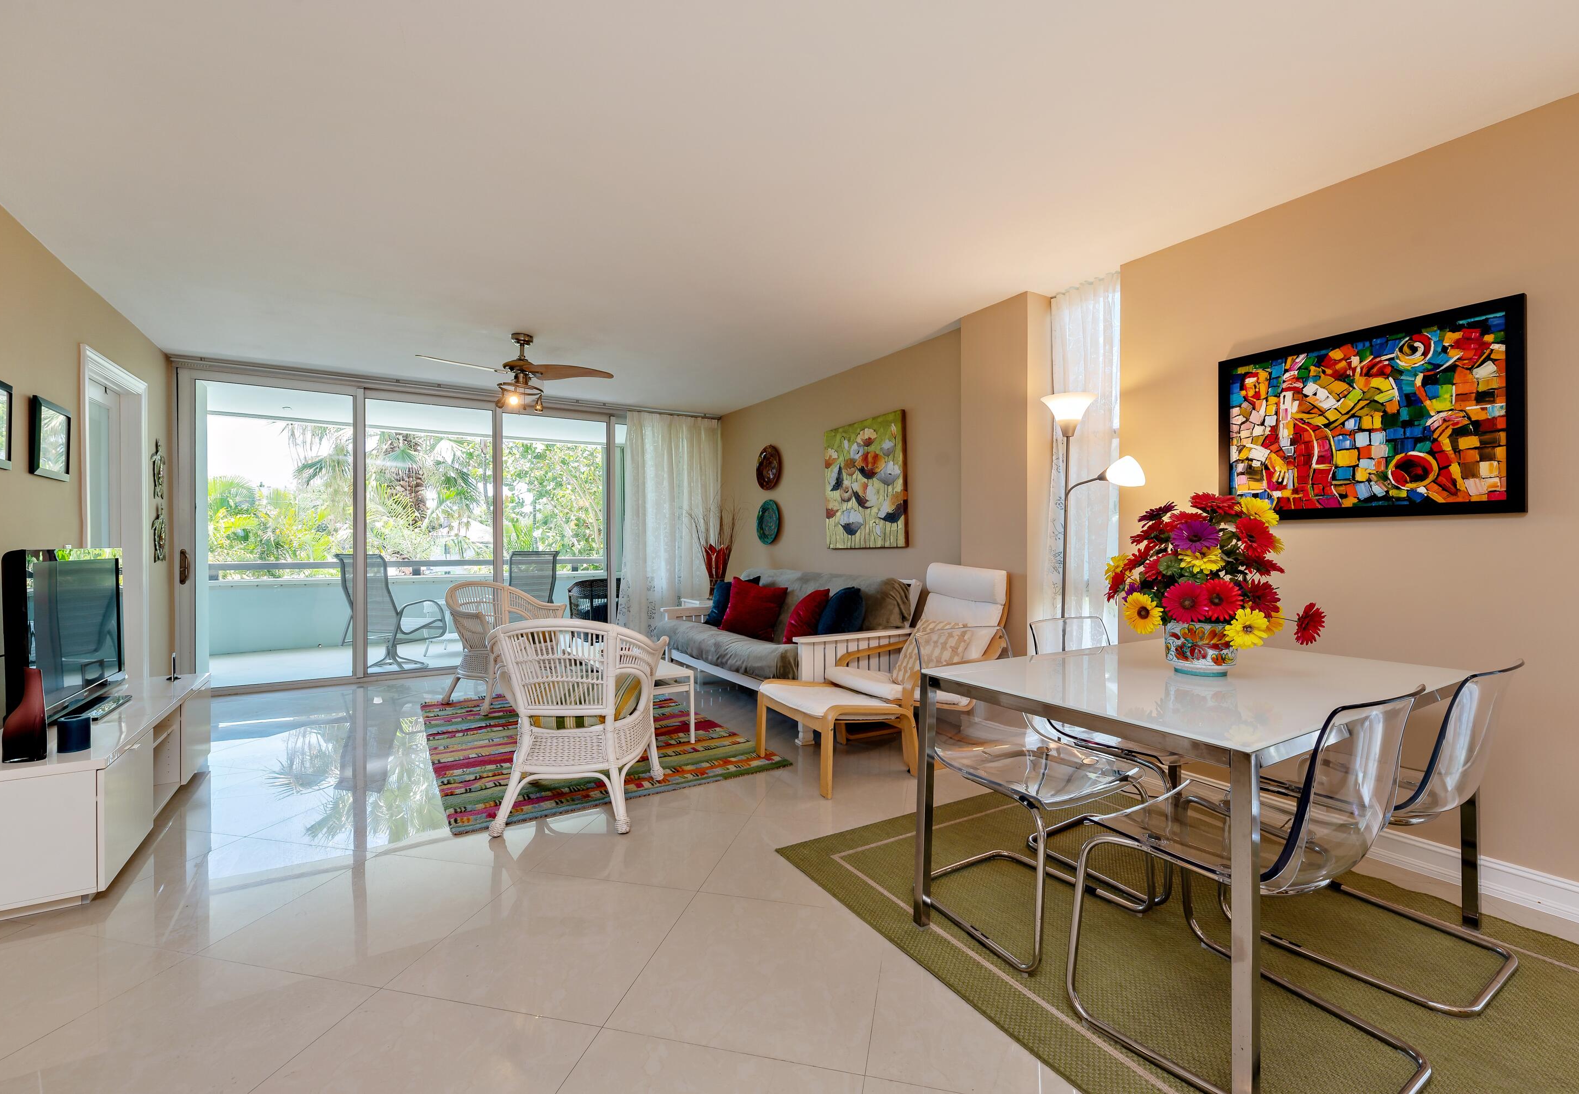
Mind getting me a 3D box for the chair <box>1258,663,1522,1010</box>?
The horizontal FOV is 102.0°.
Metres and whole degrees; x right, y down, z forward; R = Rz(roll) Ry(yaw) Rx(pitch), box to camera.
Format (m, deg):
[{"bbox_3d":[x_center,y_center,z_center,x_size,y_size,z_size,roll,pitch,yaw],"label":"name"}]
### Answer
[{"bbox_3d":[1.629,0.693,1.824,0.540,0.810,0.570,0,0,-33],"label":"chair"}]

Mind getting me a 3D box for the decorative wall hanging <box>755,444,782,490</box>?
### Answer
[{"bbox_3d":[-0.188,-0.725,5.815,0.050,0.410,0.410,0,0,-33],"label":"decorative wall hanging"}]

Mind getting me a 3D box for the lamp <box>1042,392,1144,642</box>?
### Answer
[{"bbox_3d":[1.358,0.205,2.885,0.450,1.790,0.270,0,0,22],"label":"lamp"}]

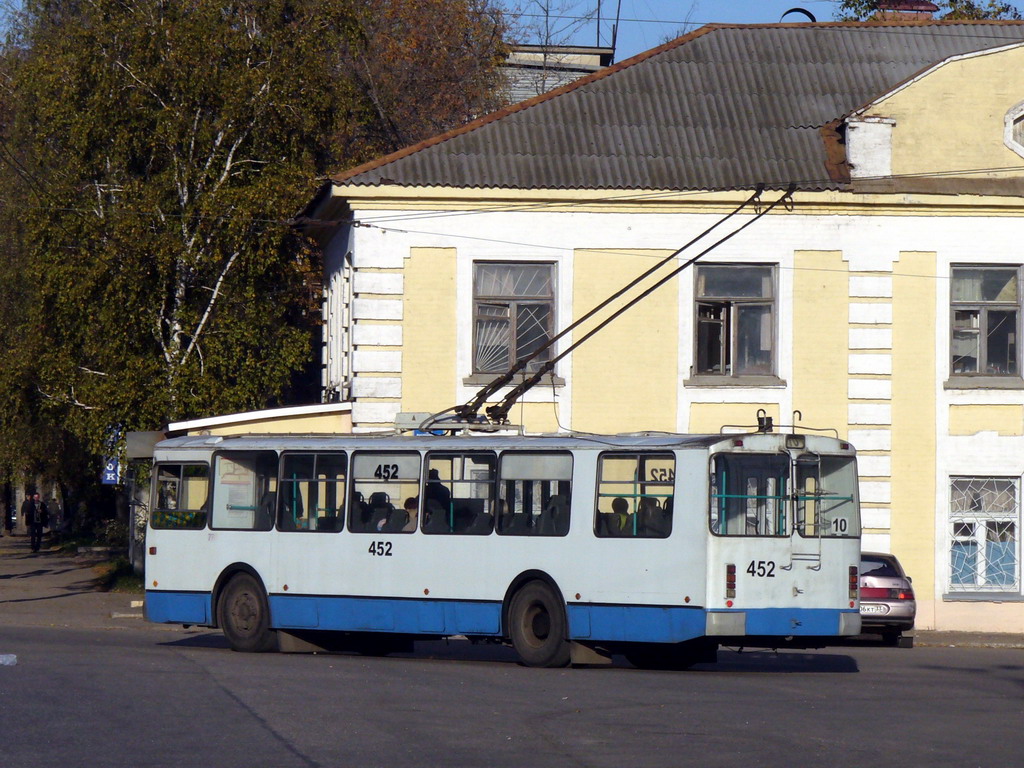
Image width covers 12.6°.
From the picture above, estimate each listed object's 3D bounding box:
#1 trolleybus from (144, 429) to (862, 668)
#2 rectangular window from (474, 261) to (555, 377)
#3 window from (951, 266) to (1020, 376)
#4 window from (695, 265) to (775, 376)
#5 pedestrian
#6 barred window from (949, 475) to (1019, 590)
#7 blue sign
[{"bbox_3d":[-0.414,2.188,62.524,2.540,3.070,11.700,3,-3,-42],"label":"trolleybus"},{"bbox_3d":[0.023,-1.014,71.927,1.280,1.740,0.150,0,-1,-6],"label":"rectangular window"},{"bbox_3d":[7.412,-0.978,72.701,1.110,1.720,0.150,0,-1,-6],"label":"window"},{"bbox_3d":[3.463,-0.988,72.287,1.250,1.740,0.150,0,-1,-6],"label":"window"},{"bbox_3d":[-13.924,4.056,136.000,0.540,1.740,0.350,0,-1,-2],"label":"pedestrian"},{"bbox_3d":[7.380,2.356,72.698,1.120,1.820,0.150,0,-1,-6],"label":"barred window"},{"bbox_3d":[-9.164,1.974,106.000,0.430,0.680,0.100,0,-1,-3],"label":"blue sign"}]

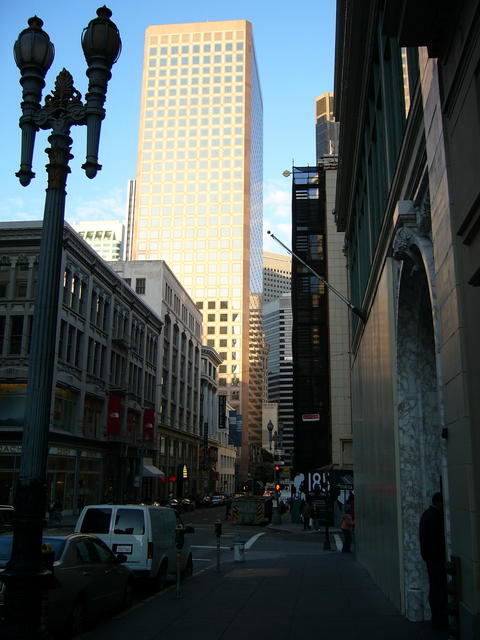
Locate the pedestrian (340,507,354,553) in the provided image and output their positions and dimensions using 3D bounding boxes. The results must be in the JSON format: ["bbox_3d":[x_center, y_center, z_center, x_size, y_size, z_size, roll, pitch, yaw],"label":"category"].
[{"bbox_3d":[4.263,8.382,25.800,0.500,1.680,0.380,-1,-14,7],"label":"pedestrian"}]

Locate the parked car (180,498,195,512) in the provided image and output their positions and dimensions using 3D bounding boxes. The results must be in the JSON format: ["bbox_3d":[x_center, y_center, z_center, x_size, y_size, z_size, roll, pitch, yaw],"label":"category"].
[{"bbox_3d":[-6.124,19.938,70.183,1.800,1.450,4.500,-1,-15,7],"label":"parked car"}]

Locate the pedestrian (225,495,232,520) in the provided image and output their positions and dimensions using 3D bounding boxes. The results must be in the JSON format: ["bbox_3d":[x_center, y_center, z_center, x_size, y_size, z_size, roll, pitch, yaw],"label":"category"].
[{"bbox_3d":[-0.831,13.830,47.502,0.550,1.700,0.380,-1,-14,7],"label":"pedestrian"}]

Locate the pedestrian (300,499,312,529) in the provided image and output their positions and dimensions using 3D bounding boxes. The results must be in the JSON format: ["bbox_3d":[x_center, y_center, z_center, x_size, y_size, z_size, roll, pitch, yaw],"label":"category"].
[{"bbox_3d":[3.874,11.388,37.802,0.550,1.700,0.380,-1,-14,7],"label":"pedestrian"}]

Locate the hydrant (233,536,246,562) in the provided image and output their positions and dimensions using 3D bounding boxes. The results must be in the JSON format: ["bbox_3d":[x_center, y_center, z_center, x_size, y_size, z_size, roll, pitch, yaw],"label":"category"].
[{"bbox_3d":[-0.011,7.195,20.401,0.440,0.850,0.400,-1,-14,7],"label":"hydrant"}]

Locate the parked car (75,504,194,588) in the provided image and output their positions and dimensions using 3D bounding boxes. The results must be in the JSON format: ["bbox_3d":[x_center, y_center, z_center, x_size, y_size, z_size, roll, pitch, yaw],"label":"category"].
[{"bbox_3d":[-2.566,5.810,16.777,1.911,1.862,4.655,-1,-16,7],"label":"parked car"}]

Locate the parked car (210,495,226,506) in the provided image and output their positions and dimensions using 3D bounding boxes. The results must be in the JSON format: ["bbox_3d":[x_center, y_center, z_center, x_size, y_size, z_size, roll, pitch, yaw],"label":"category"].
[{"bbox_3d":[-3.013,25.336,91.195,1.850,1.550,4.500,-1,-15,7],"label":"parked car"}]

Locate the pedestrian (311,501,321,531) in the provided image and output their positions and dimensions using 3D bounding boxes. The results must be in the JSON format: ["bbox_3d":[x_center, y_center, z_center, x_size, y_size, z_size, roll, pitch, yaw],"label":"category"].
[{"bbox_3d":[4.426,11.415,37.800,0.500,1.680,0.380,-1,-14,7],"label":"pedestrian"}]

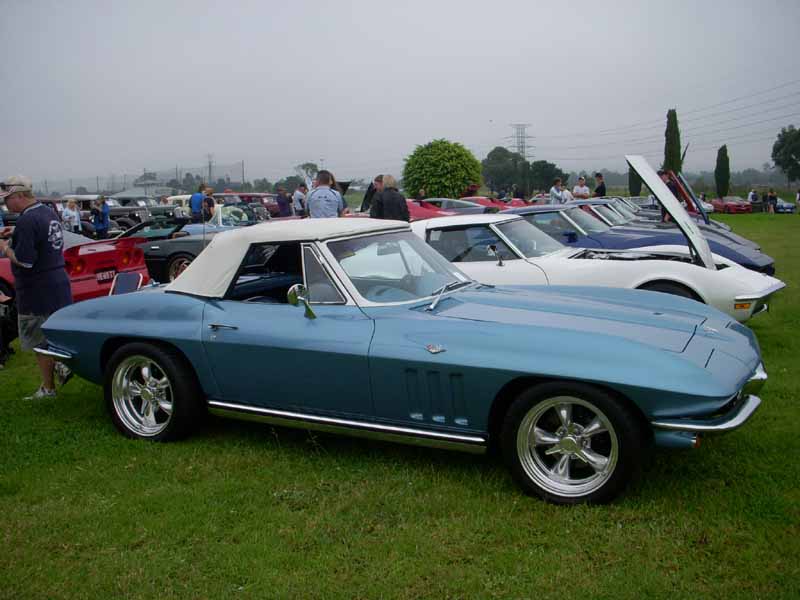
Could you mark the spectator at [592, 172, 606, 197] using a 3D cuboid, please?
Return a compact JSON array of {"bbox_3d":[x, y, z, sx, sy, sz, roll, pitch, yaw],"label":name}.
[{"bbox_3d":[5.145,-2.379,22.612,0.380,1.790,0.500,-3,8,-18],"label":"spectator"}]

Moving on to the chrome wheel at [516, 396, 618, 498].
[{"bbox_3d":[0.808,0.668,4.122,0.475,0.475,0.200,3,8,24],"label":"chrome wheel"}]

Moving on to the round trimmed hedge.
[{"bbox_3d":[2.904,-8.848,60.000,5.400,4.400,5.400,-1,7,0],"label":"round trimmed hedge"}]

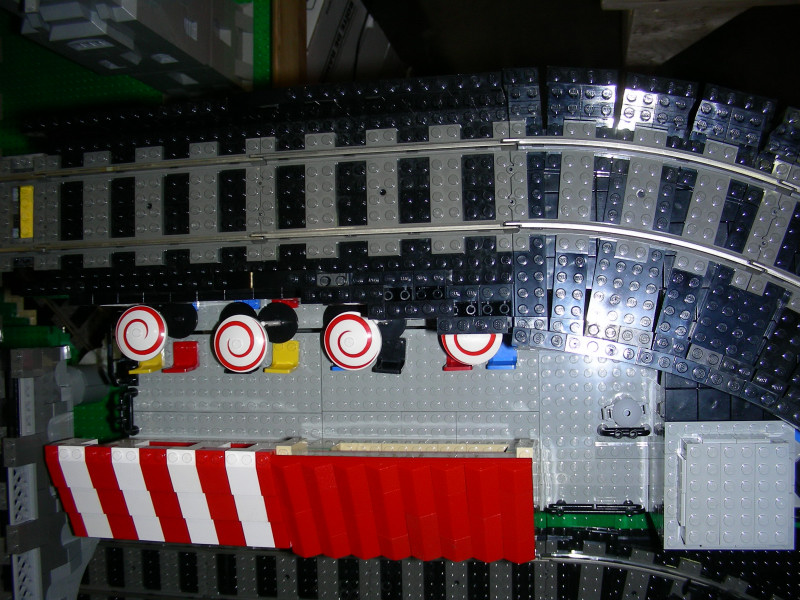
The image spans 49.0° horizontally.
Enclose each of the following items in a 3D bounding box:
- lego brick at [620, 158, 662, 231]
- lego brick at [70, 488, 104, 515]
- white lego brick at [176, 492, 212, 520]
[{"bbox_3d":[0.115,-0.050,0.416,0.016,0.005,0.033,9,90,11],"label":"lego brick"},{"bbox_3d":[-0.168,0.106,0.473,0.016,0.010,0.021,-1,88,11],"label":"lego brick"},{"bbox_3d":[-0.107,0.103,0.456,0.016,0.011,0.024,-1,88,11],"label":"white lego brick"}]

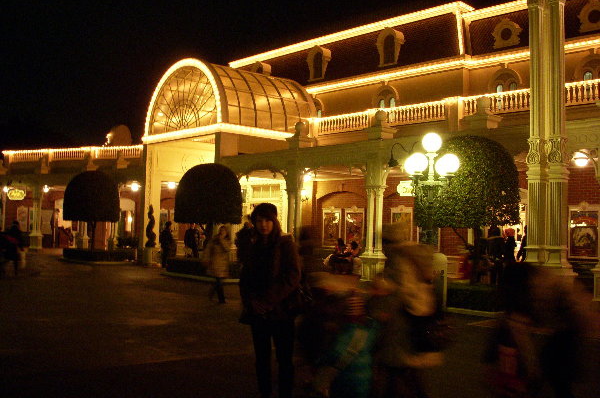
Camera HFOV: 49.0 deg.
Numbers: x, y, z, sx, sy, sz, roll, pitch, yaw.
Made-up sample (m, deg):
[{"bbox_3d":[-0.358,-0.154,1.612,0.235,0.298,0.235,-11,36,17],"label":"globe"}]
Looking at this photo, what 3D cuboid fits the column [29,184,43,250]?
[{"bbox_3d":[-12.986,0.876,32.400,0.480,3.150,0.460,0,-3,27],"label":"column"}]

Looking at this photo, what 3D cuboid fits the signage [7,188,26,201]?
[{"bbox_3d":[-13.557,-0.201,31.500,1.100,0.550,0.120,0,-3,27],"label":"signage"}]

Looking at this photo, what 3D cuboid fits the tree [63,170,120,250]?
[{"bbox_3d":[-7.875,0.579,25.000,2.100,3.340,2.100,4,-3,-44],"label":"tree"}]

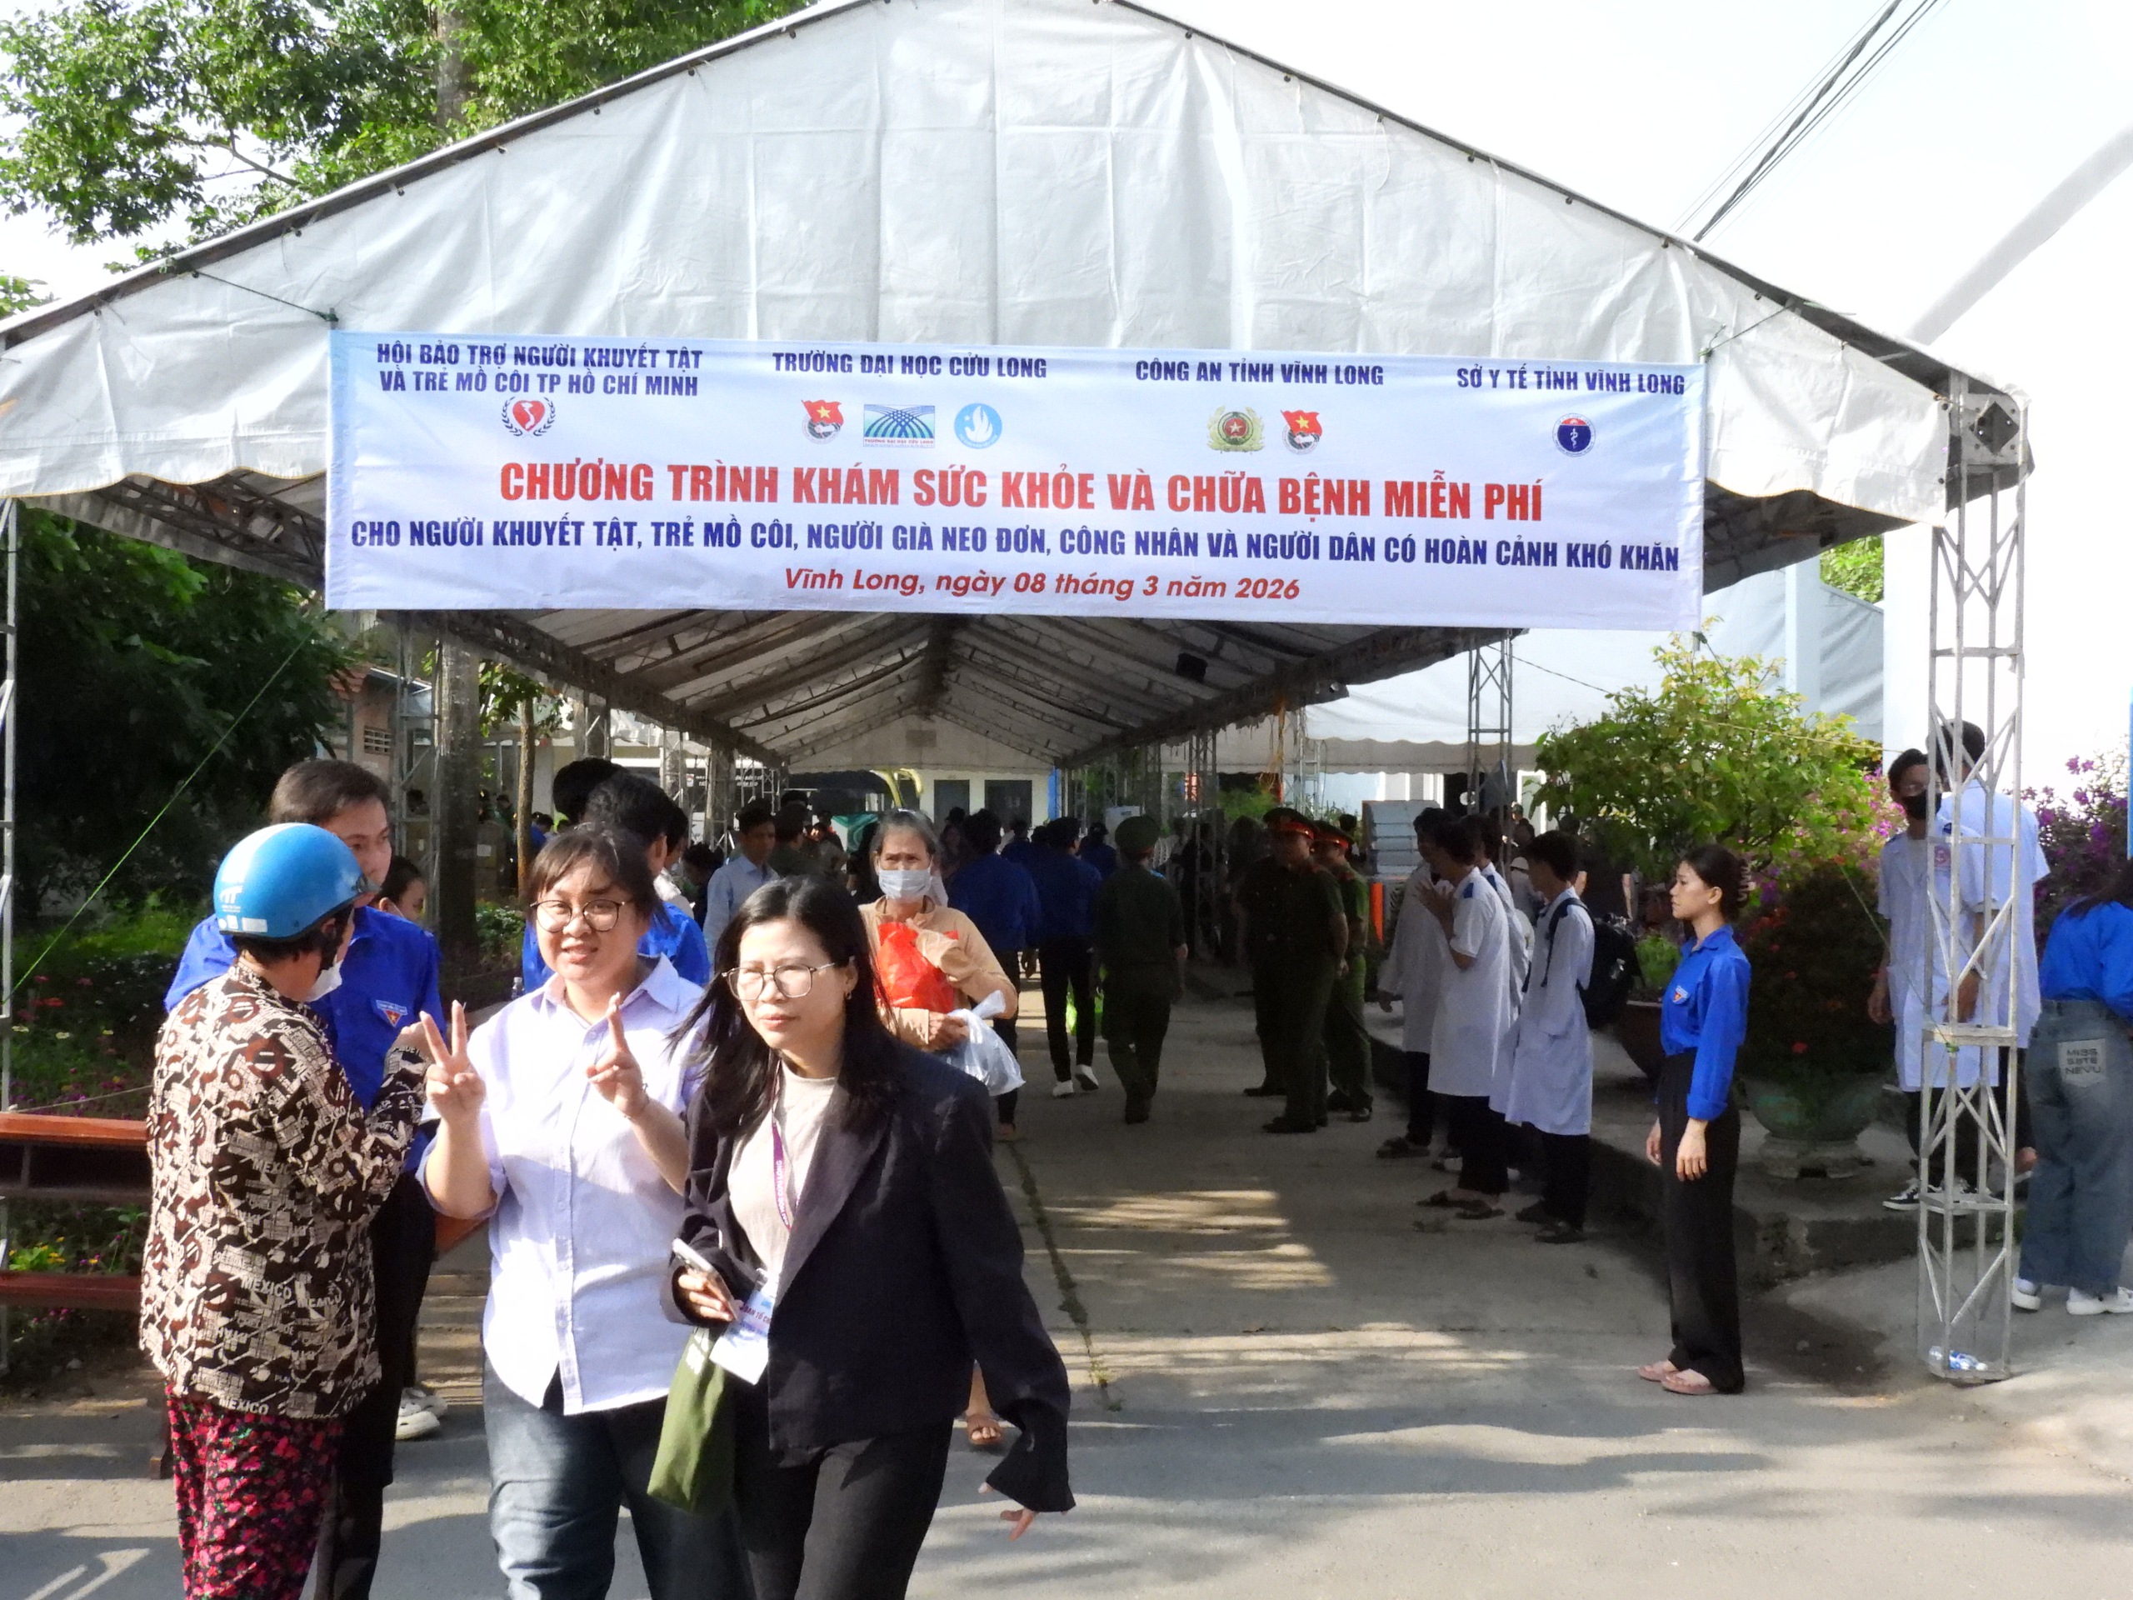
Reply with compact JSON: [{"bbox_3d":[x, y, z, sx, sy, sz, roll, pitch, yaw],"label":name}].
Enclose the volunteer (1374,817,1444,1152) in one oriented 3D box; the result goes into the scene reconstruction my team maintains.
[{"bbox_3d":[1.712,0.899,12.200,0.380,1.674,0.460,1,0,-12],"label":"volunteer"}]

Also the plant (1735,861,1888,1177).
[{"bbox_3d":[3.138,0.903,10.350,0.700,1.295,0.700,1,0,-3],"label":"plant"}]

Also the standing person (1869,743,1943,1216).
[{"bbox_3d":[3.233,0.673,9.350,0.480,1.732,0.320,1,0,23],"label":"standing person"}]

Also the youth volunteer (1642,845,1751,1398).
[{"bbox_3d":[1.881,0.939,7.350,0.330,1.615,0.420,1,0,-2],"label":"youth volunteer"}]

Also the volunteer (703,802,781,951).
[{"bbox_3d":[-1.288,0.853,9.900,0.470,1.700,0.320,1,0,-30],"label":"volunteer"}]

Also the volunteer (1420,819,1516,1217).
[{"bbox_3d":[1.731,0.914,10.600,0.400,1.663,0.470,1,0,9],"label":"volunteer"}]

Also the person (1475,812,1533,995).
[{"bbox_3d":[2.006,0.910,11.750,0.360,1.684,0.460,1,0,7],"label":"person"}]

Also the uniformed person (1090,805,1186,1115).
[{"bbox_3d":[0.408,0.907,13.550,0.530,1.658,0.380,1,0,0],"label":"uniformed person"}]

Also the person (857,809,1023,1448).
[{"bbox_3d":[-0.385,0.814,6.300,0.500,1.580,0.400,1,0,-2],"label":"person"}]

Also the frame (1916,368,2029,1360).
[{"bbox_3d":[2.743,0.239,7.450,0.230,2.992,0.230,1,0,-4],"label":"frame"}]

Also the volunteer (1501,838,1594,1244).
[{"bbox_3d":[1.947,0.935,9.950,0.370,1.621,0.460,1,0,6],"label":"volunteer"}]

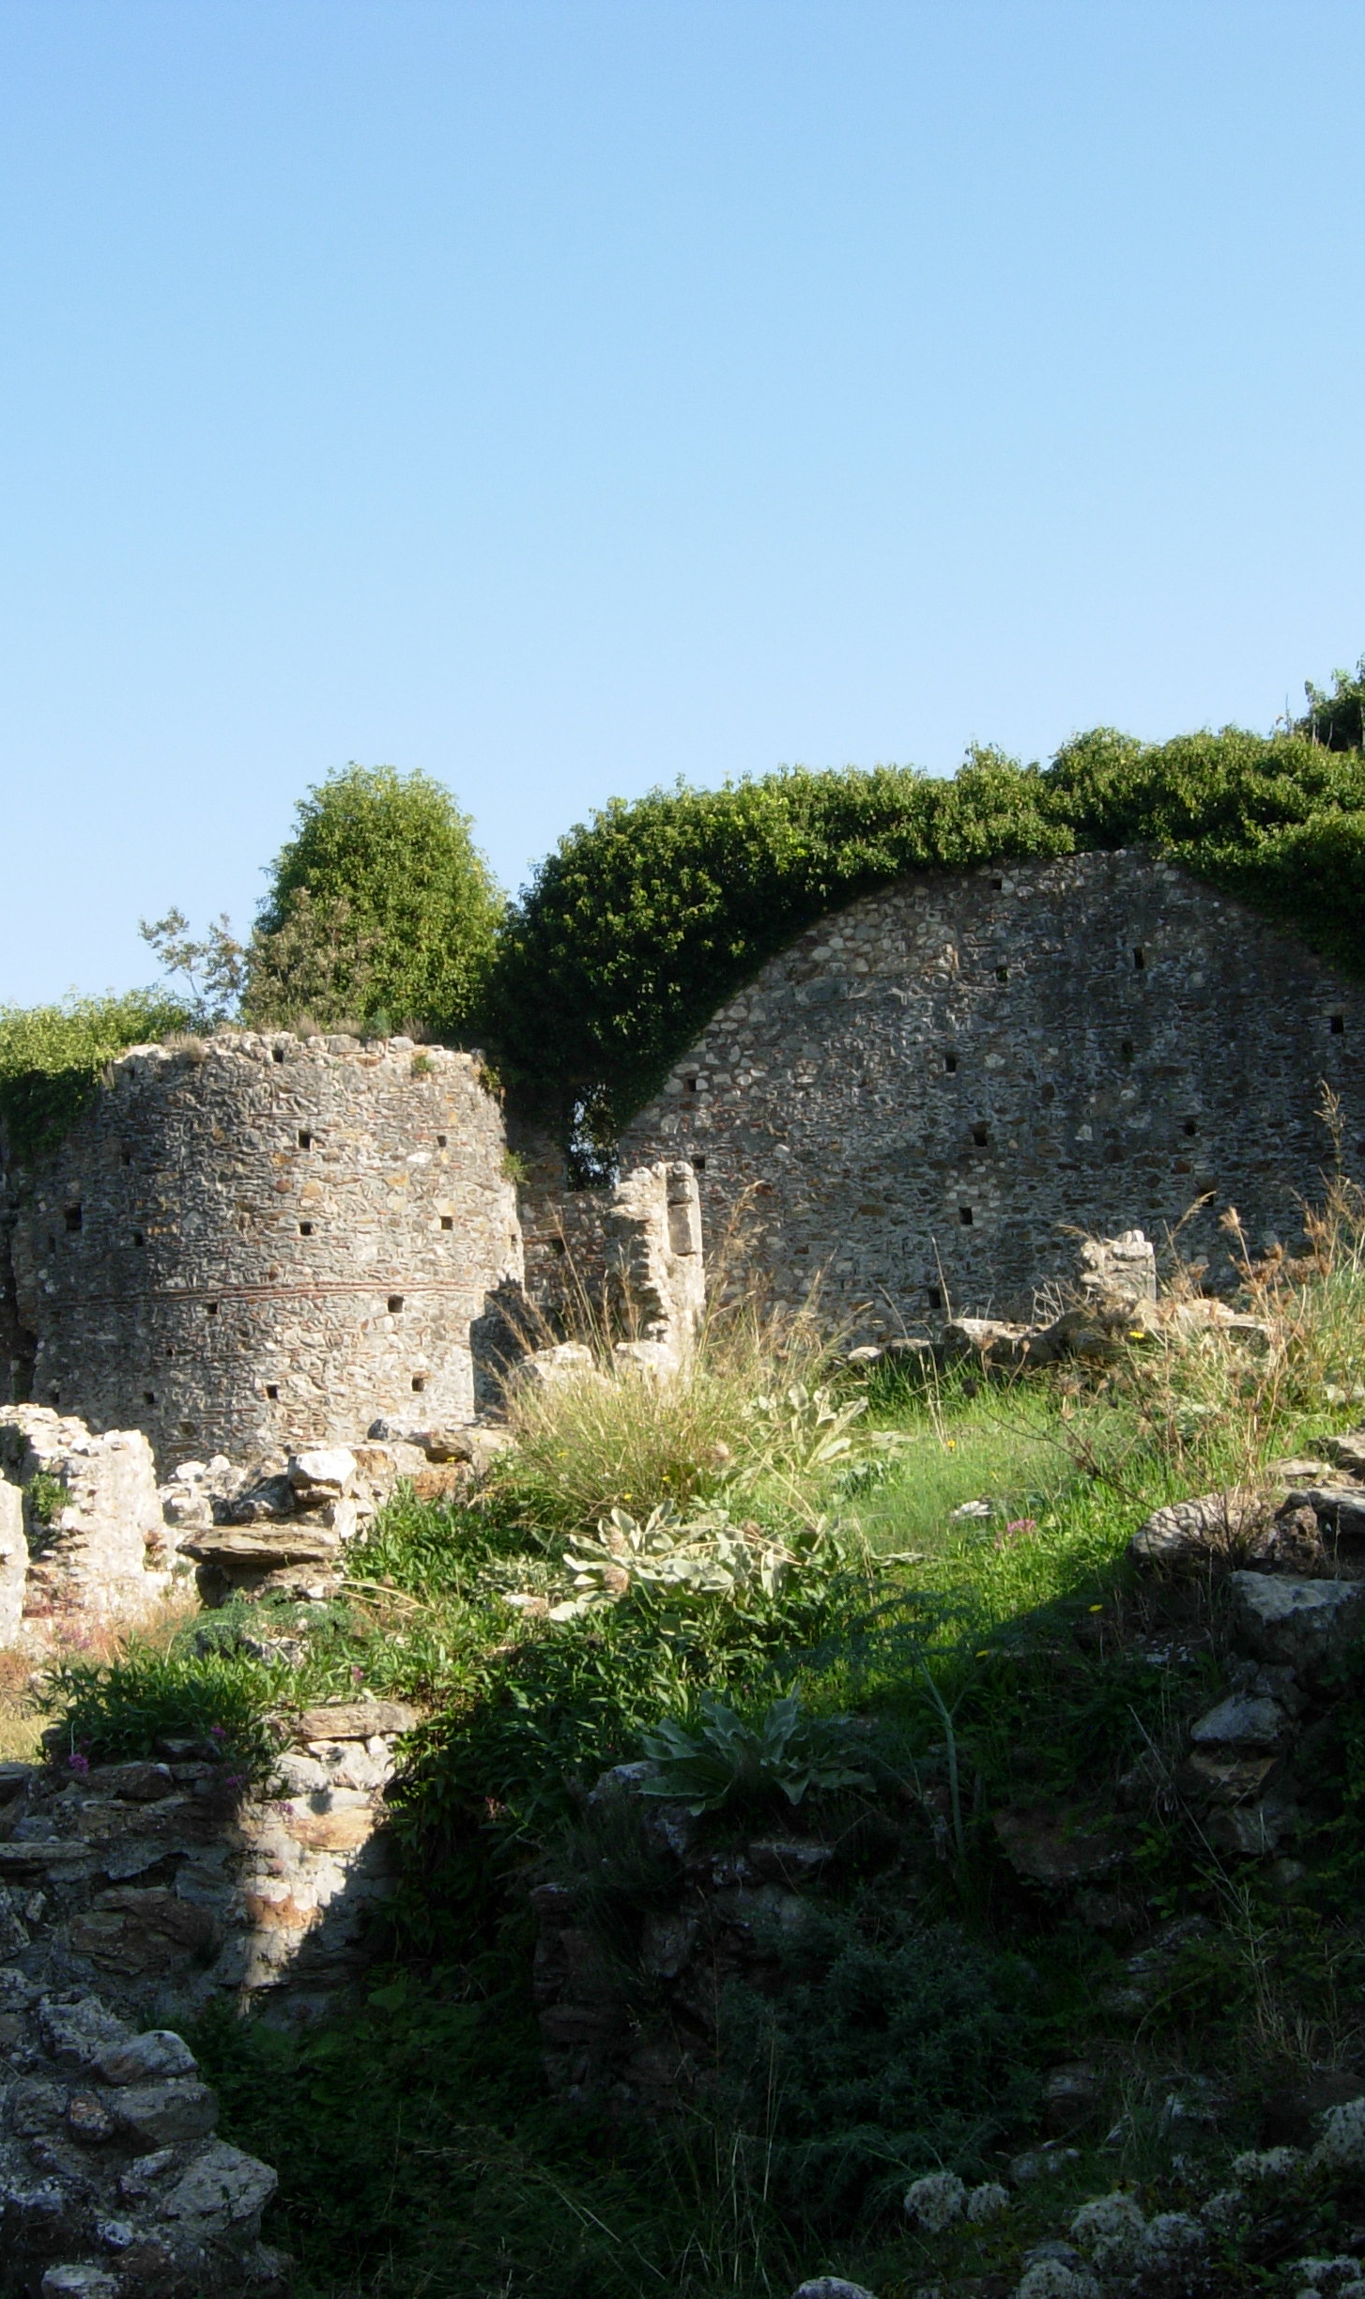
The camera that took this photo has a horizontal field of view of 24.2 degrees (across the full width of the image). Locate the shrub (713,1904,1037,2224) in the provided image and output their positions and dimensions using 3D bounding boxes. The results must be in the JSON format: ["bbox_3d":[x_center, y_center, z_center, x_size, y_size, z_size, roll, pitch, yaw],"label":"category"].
[{"bbox_3d":[0.454,2.149,7.500,0.766,0.649,0.690,0,-6,0],"label":"shrub"}]

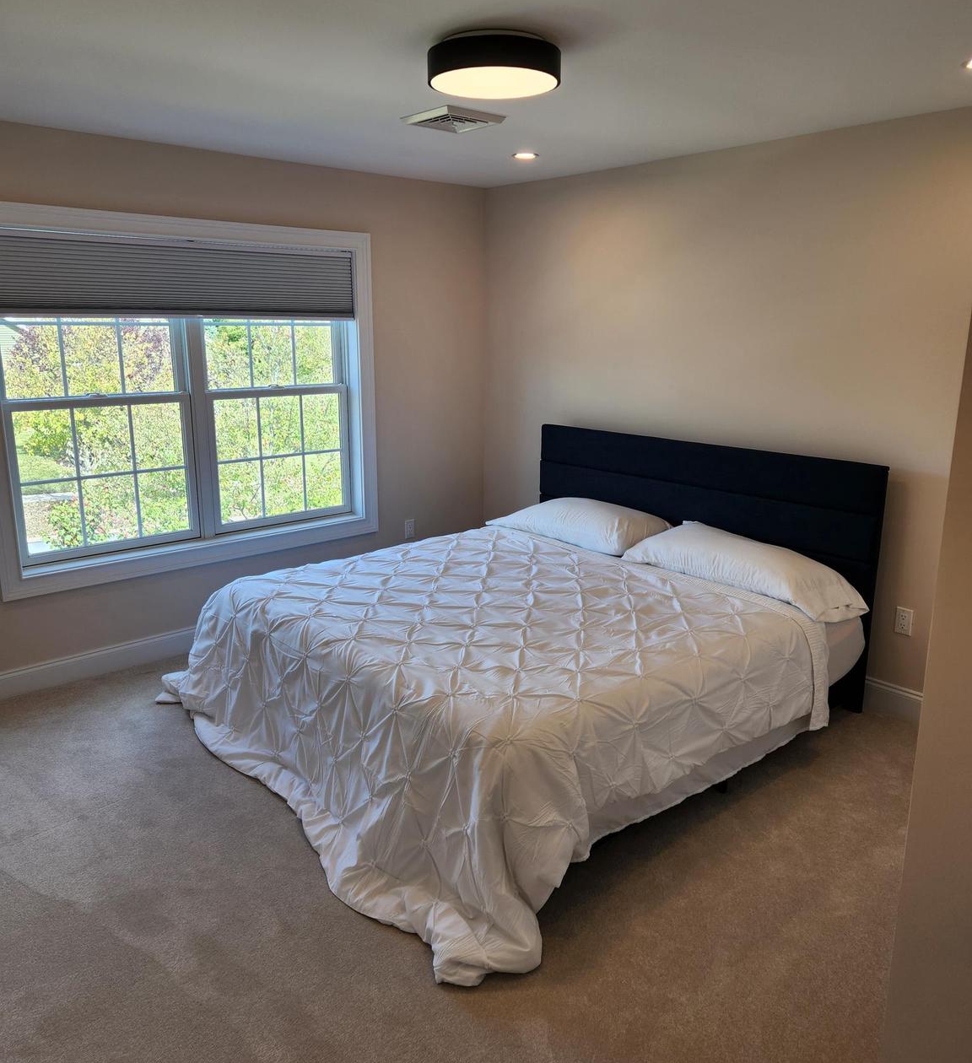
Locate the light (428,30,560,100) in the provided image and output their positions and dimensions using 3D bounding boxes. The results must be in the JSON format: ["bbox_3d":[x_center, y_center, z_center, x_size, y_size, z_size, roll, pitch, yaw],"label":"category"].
[{"bbox_3d":[0.025,-1.356,2.507,0.386,0.101,0.386,0,14,0],"label":"light"}]

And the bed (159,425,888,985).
[{"bbox_3d":[0.106,0.277,3.625,2.360,1.089,2.234,-12,18,-40],"label":"bed"}]

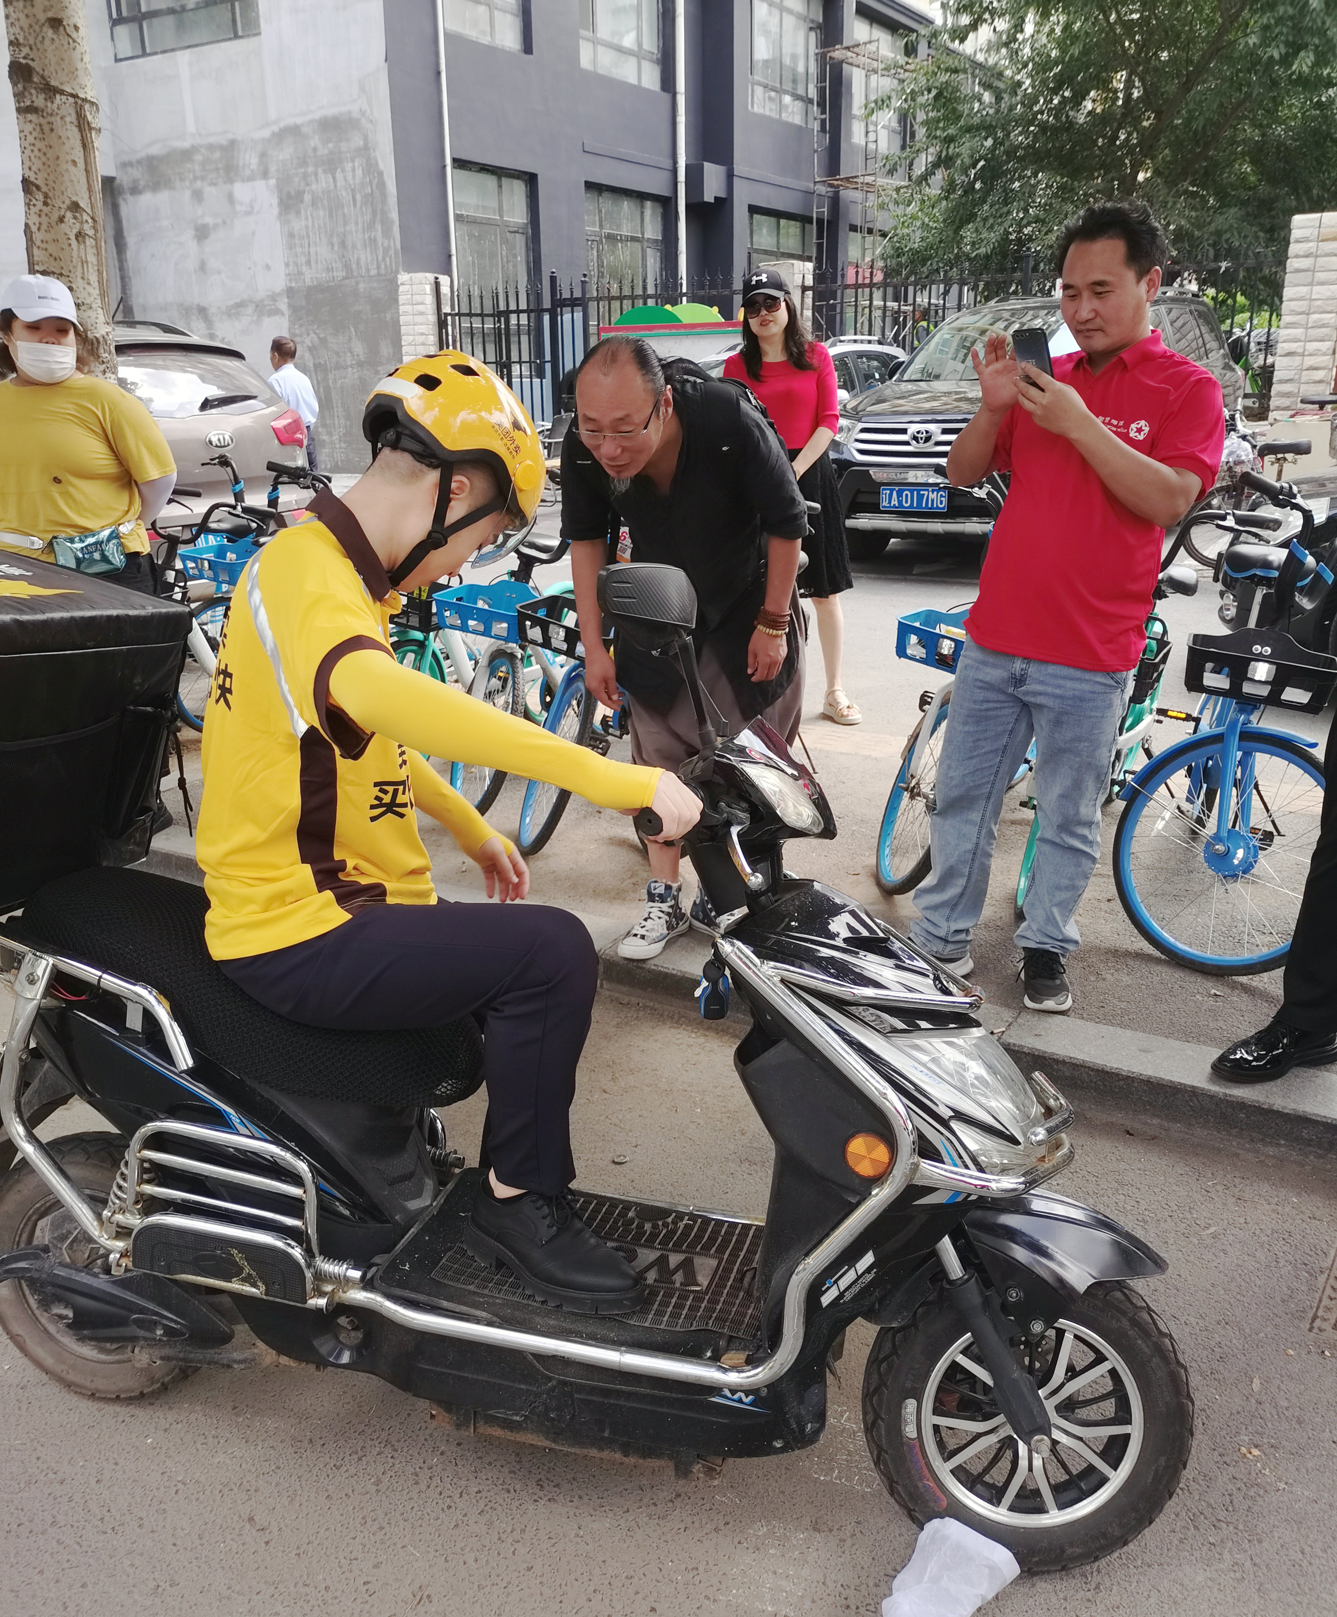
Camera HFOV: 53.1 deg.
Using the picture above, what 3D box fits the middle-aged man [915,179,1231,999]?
[{"bbox_3d":[0.849,-0.392,2.850,0.600,1.680,0.500,9,20,28],"label":"middle-aged man"}]

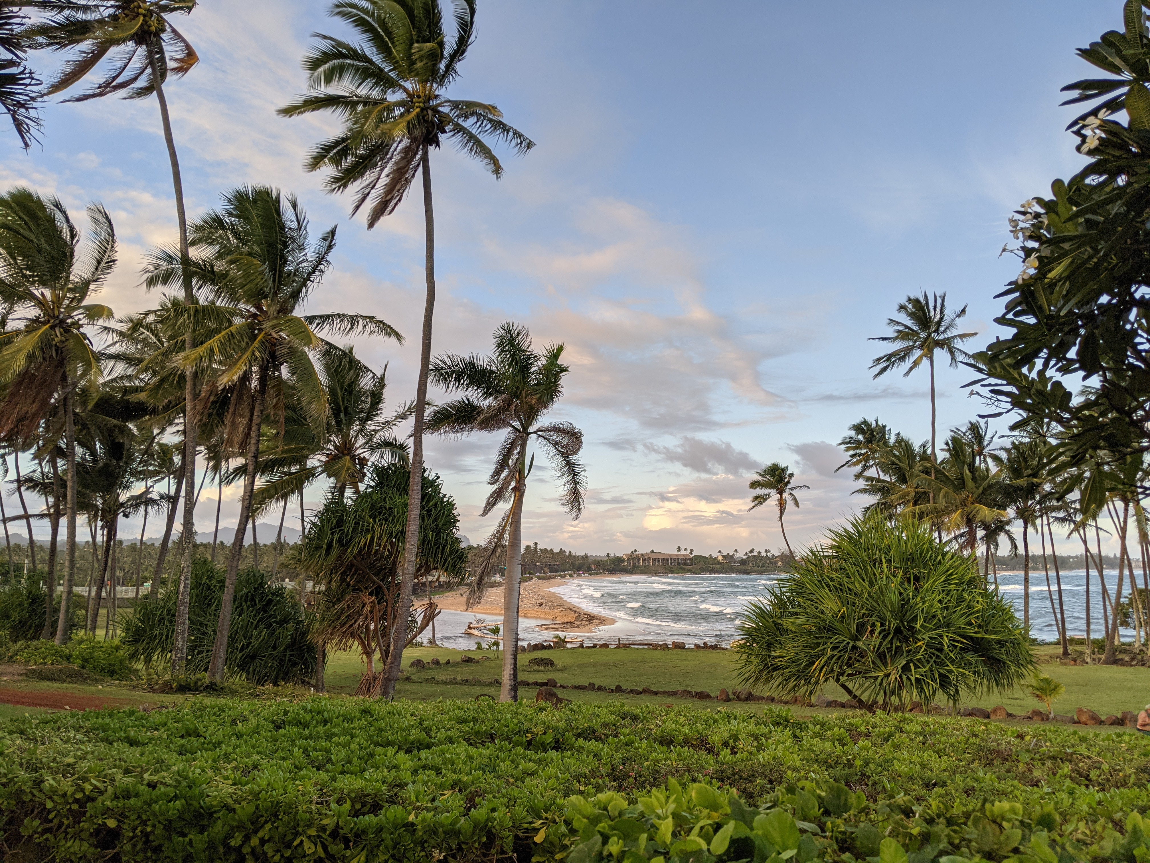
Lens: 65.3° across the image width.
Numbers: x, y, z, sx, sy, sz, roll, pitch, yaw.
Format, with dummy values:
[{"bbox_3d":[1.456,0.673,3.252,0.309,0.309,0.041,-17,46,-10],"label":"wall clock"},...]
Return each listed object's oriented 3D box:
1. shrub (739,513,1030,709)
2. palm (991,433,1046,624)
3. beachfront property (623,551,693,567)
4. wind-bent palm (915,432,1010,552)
[{"bbox_3d":[8.726,5.243,24.999,8.031,5.433,7.000,0,-9,0],"label":"shrub"},{"bbox_3d":[23.135,5.957,46.632,3.398,11.229,3.600,0,-9,0],"label":"palm"},{"bbox_3d":[80.275,124.600,871.153,66.000,12.000,16.000,3,-9,-22],"label":"beachfront property"},{"bbox_3d":[18.717,5.586,43.654,4.358,10.981,4.600,0,-9,0],"label":"wind-bent palm"}]

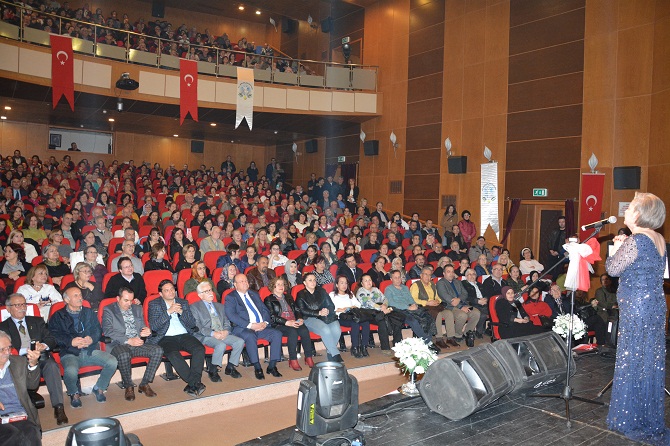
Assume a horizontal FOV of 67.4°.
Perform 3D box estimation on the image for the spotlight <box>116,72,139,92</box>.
[{"bbox_3d":[-5.253,-3.575,12.714,0.520,0.430,0.450,1,2,-28],"label":"spotlight"}]

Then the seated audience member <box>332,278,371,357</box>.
[{"bbox_3d":[0.239,1.412,7.750,0.520,1.190,0.850,0,3,-27],"label":"seated audience member"}]

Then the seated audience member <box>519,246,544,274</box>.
[{"bbox_3d":[3.913,1.136,9.900,0.580,1.240,0.820,1,2,-7],"label":"seated audience member"}]

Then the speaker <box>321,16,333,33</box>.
[{"bbox_3d":[-0.247,-6.517,16.529,0.260,0.450,0.400,-1,3,-40],"label":"speaker"}]

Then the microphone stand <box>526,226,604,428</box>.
[{"bbox_3d":[1.784,0.706,3.946,0.640,1.430,0.780,0,2,-28],"label":"microphone stand"}]

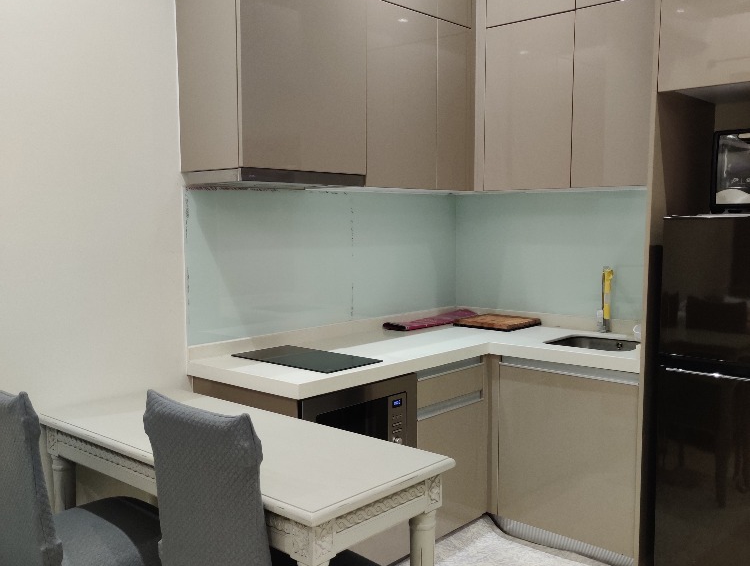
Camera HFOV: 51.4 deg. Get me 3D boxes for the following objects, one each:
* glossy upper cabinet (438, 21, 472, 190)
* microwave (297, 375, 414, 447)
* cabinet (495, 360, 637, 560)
[{"bbox_3d":[0.232,-0.791,3.579,0.331,0.731,0.260,4,7,41],"label":"glossy upper cabinet"},{"bbox_3d":[-0.196,0.537,2.887,0.422,0.385,0.598,4,7,41],"label":"microwave"},{"bbox_3d":[0.937,0.654,3.345,0.632,0.714,0.566,4,7,41],"label":"cabinet"}]

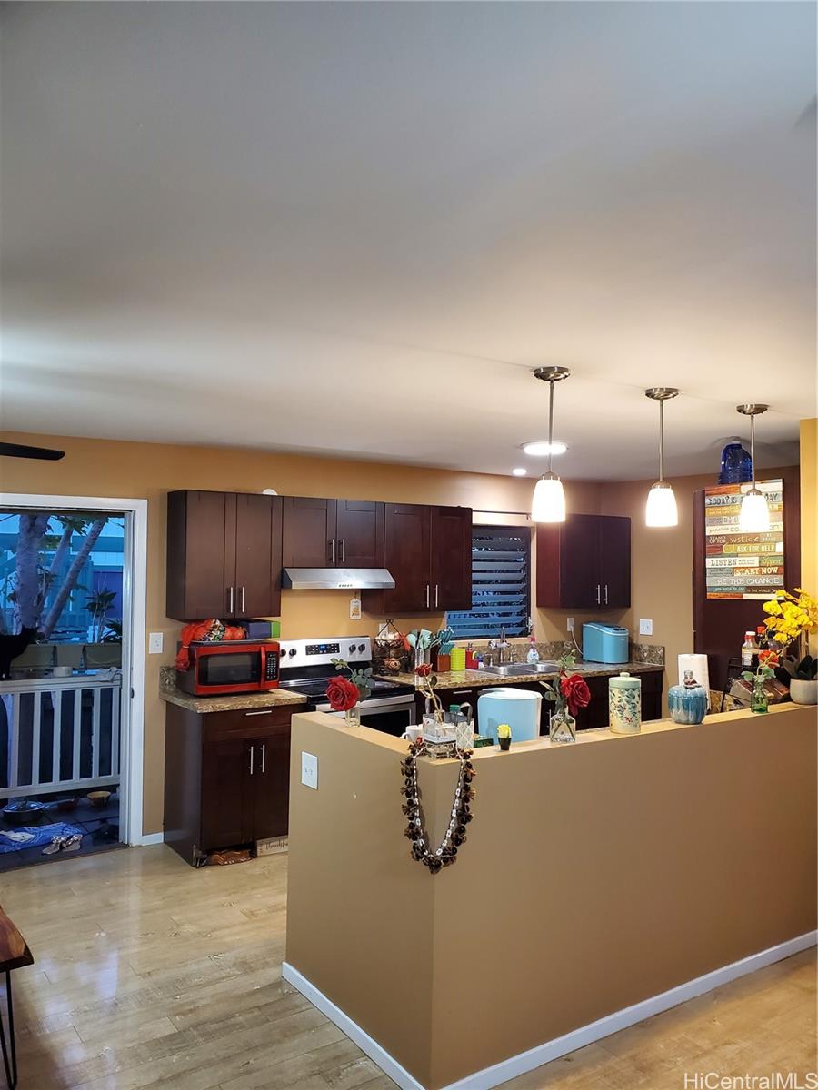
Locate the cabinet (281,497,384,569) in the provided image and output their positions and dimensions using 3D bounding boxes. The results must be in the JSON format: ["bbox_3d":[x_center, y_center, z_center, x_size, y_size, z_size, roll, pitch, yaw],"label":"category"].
[{"bbox_3d":[-0.560,-0.072,5.502,0.761,0.446,0.298,2,-2,-34],"label":"cabinet"}]

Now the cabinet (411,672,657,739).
[{"bbox_3d":[0.879,1.441,6.262,2.470,0.876,0.590,2,-2,-34],"label":"cabinet"}]

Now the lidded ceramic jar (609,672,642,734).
[{"bbox_3d":[0.828,0.604,3.134,0.123,0.218,0.123,1,-2,0],"label":"lidded ceramic jar"}]

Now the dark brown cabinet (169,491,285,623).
[{"bbox_3d":[-1.149,0.070,5.151,0.631,0.764,0.320,2,-2,-33],"label":"dark brown cabinet"}]

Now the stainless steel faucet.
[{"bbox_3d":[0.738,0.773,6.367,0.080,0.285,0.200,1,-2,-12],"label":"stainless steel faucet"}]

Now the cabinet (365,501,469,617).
[{"bbox_3d":[0.069,0.103,5.923,0.762,0.757,0.298,2,-2,-34],"label":"cabinet"}]

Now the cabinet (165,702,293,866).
[{"bbox_3d":[-1.077,1.379,4.990,0.629,0.877,0.605,2,-2,-33],"label":"cabinet"}]

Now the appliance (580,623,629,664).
[{"bbox_3d":[1.659,0.828,6.914,0.240,0.322,0.315,2,-2,-34],"label":"appliance"}]

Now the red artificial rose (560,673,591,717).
[{"bbox_3d":[0.603,0.540,2.960,0.100,0.150,0.095,2,-2,-33],"label":"red artificial rose"}]

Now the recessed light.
[{"bbox_3d":[0.814,-0.584,4.940,0.285,0.060,0.285,0,-2,0],"label":"recessed light"}]

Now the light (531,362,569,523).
[{"bbox_3d":[0.526,-0.360,3.027,0.134,0.570,0.134,0,-2,0],"label":"light"}]

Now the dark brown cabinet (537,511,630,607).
[{"bbox_3d":[1.471,0.144,6.888,0.780,0.761,0.315,2,-2,-33],"label":"dark brown cabinet"}]

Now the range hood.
[{"bbox_3d":[-0.531,0.219,5.472,0.761,0.135,0.460,2,-2,-33],"label":"range hood"}]

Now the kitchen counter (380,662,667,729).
[{"bbox_3d":[0.873,1.402,6.194,2.465,0.890,0.649,2,-3,-35],"label":"kitchen counter"}]

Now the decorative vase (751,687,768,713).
[{"bbox_3d":[1.542,0.677,3.598,0.074,0.115,0.074,2,-2,-34],"label":"decorative vase"}]

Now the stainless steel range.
[{"bbox_3d":[-0.438,1.236,5.317,0.770,1.200,0.670,2,-2,-34],"label":"stainless steel range"}]

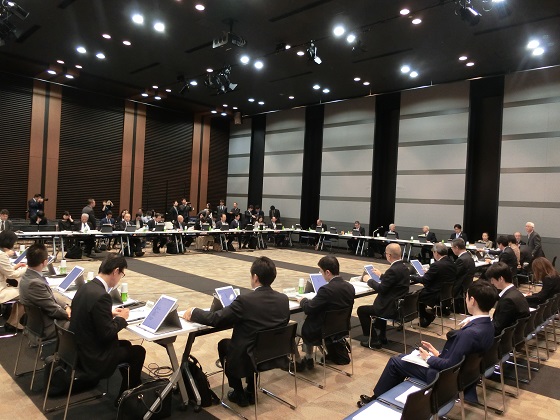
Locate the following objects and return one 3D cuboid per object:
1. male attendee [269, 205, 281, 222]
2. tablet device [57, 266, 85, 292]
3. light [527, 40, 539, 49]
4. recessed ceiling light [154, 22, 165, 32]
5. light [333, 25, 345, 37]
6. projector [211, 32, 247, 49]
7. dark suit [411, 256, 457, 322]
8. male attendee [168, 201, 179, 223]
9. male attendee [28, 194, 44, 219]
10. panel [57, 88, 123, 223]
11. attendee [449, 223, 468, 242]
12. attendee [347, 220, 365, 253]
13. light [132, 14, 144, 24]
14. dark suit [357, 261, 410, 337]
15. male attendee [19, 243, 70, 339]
[{"bbox_3d":[-0.261,0.669,18.211,0.520,1.650,0.420,3,1,30],"label":"male attendee"},{"bbox_3d":[-2.362,0.774,4.571,0.230,0.305,0.015,4,-40,45],"label":"tablet device"},{"bbox_3d":[6.820,-4.473,10.903,0.270,0.070,0.270,4,1,43],"label":"light"},{"bbox_3d":[-3.375,-5.159,11.388,0.250,0.070,0.250,4,1,43],"label":"recessed ceiling light"},{"bbox_3d":[1.537,-4.636,10.497,0.240,0.060,0.240,3,1,42],"label":"light"},{"bbox_3d":[-1.365,-4.407,10.810,0.580,0.230,0.500,4,1,43],"label":"projector"},{"bbox_3d":[2.316,1.188,6.111,0.640,1.020,0.530,4,1,43],"label":"dark suit"},{"bbox_3d":[-4.129,0.500,15.810,0.360,1.670,0.500,3,1,23],"label":"male attendee"},{"bbox_3d":[-8.292,0.317,13.709,0.550,1.652,0.500,3,1,-12],"label":"male attendee"},{"bbox_3d":[-7.907,-2.154,16.998,0.120,5.397,2.617,4,1,43],"label":"panel"},{"bbox_3d":[5.845,1.176,13.345,0.550,1.360,0.780,3,1,42],"label":"attendee"},{"bbox_3d":[3.047,1.074,16.200,0.520,1.270,0.800,4,1,43],"label":"attendee"},{"bbox_3d":[-3.634,-4.888,10.387,0.240,0.060,0.240,3,1,42],"label":"light"},{"bbox_3d":[1.380,1.143,5.228,0.630,1.030,0.520,4,1,43],"label":"dark suit"},{"bbox_3d":[-2.096,0.936,3.818,0.500,1.270,0.770,4,1,43],"label":"male attendee"}]

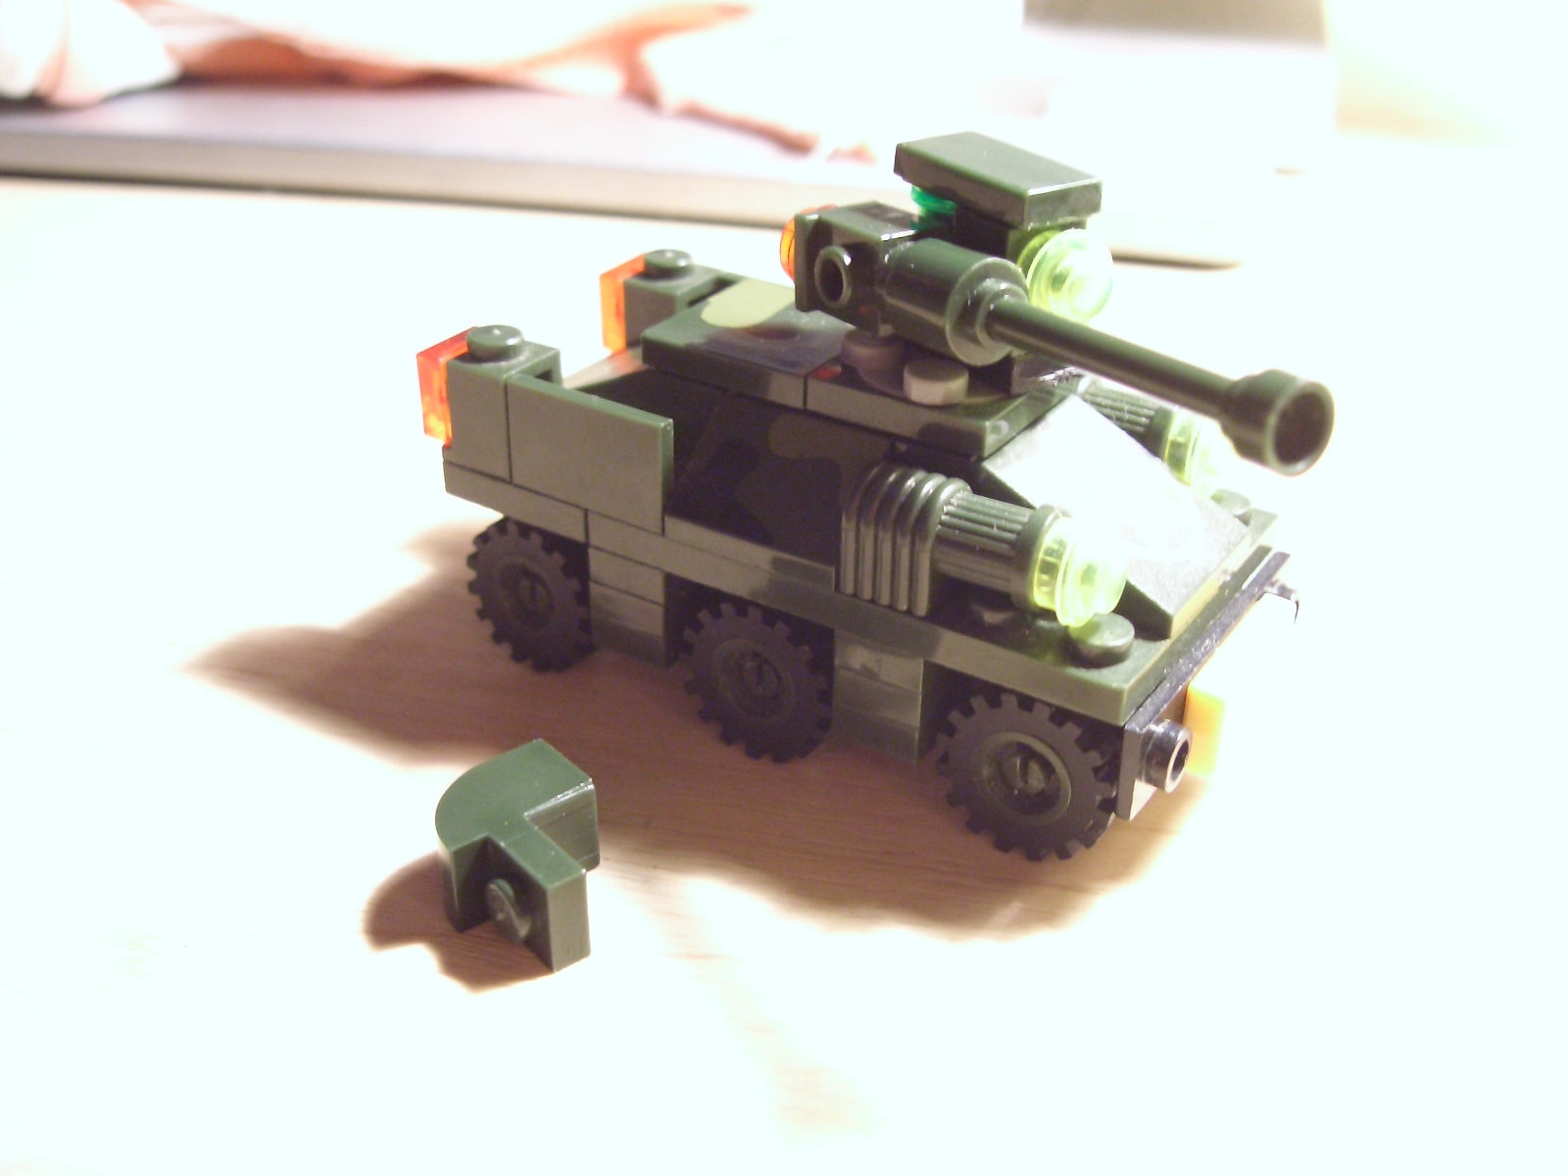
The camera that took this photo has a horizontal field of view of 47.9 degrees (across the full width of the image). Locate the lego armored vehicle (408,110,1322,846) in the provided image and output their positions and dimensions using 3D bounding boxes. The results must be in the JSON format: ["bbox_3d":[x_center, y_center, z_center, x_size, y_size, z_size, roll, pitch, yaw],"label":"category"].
[{"bbox_3d":[0.008,-0.010,0.144,0.076,0.049,0.037,19,34,28],"label":"lego armored vehicle"}]

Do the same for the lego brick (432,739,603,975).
[{"bbox_3d":[-0.019,0.020,0.131,0.013,0.008,0.016,-21,37,-34],"label":"lego brick"}]

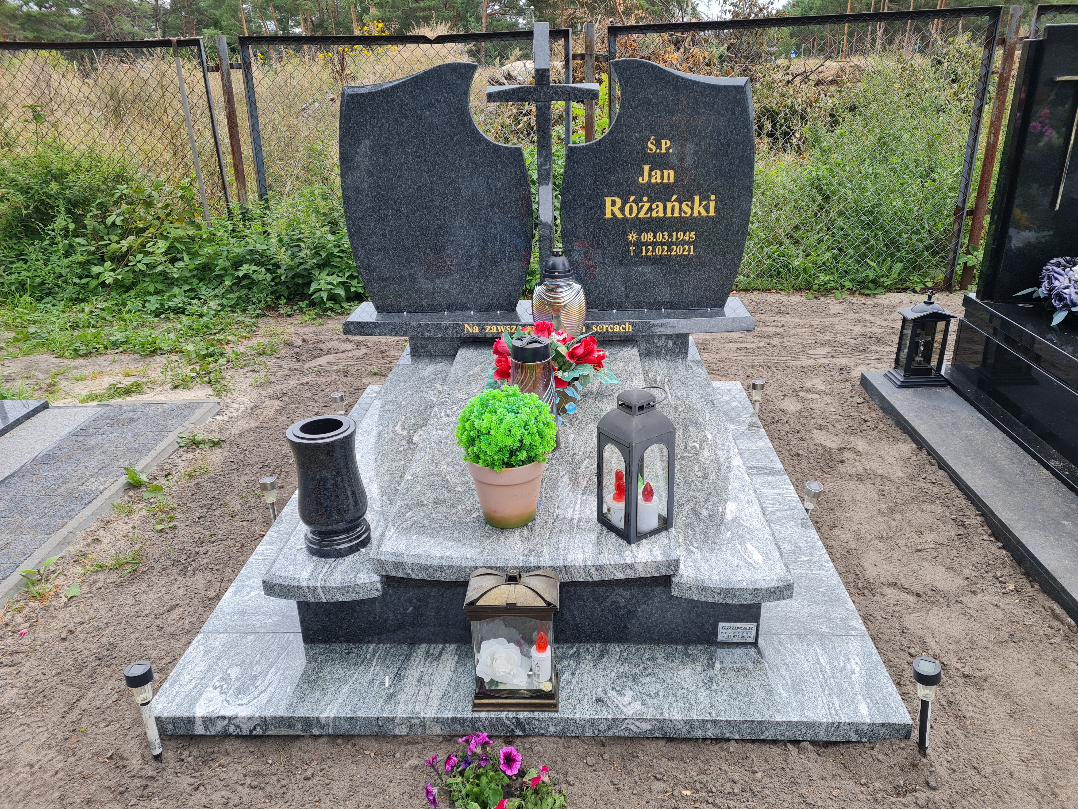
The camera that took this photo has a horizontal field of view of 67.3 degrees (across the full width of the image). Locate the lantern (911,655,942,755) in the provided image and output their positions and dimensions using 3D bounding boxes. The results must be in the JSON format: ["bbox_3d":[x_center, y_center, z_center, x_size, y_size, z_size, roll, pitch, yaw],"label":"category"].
[{"bbox_3d":[0.863,0.685,1.801,0.060,0.262,0.060,-7,26,6],"label":"lantern"}]

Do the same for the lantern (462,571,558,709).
[{"bbox_3d":[-0.054,0.550,1.925,0.215,0.335,0.138,-1,24,3],"label":"lantern"}]

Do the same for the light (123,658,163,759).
[{"bbox_3d":[-0.953,0.754,1.973,0.064,0.286,0.064,1,22,3],"label":"light"}]

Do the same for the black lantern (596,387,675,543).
[{"bbox_3d":[0.263,0.148,2.203,0.151,0.407,0.151,-15,26,-30],"label":"black lantern"}]

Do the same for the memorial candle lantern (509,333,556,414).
[{"bbox_3d":[-0.014,-0.043,2.712,0.160,0.377,0.160,-1,22,3],"label":"memorial candle lantern"}]

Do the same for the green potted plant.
[{"bbox_3d":[-0.084,0.137,2.163,0.265,0.360,0.262,-1,24,3],"label":"green potted plant"}]

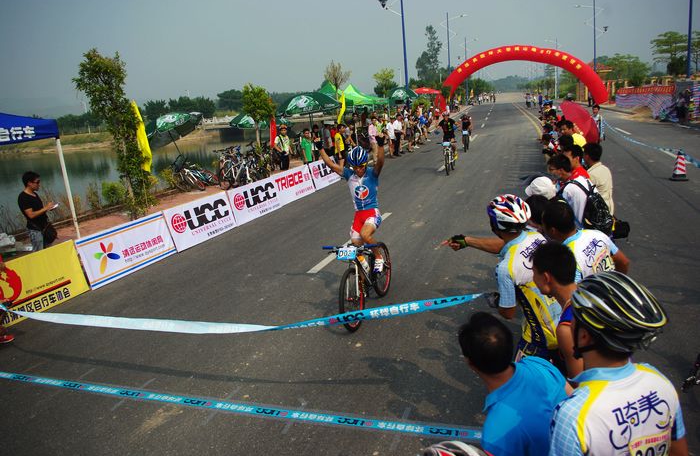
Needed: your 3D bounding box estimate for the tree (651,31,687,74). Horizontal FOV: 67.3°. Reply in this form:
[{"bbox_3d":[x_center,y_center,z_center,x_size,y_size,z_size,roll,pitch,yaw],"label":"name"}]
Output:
[{"bbox_3d":[24.618,-12.246,40.563,3.200,5.700,3.200,0,14,21],"label":"tree"}]

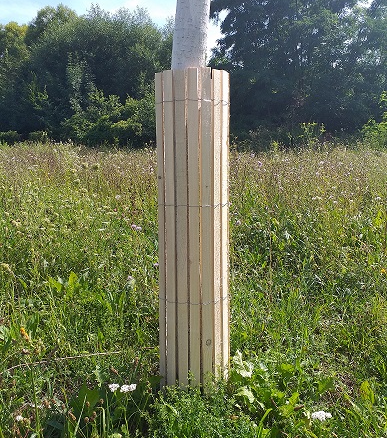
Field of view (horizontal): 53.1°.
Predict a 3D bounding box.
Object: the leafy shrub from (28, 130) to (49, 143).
[{"bbox_3d":[-7.598,-4.005,19.000,1.000,0.750,0.950,0,11,0],"label":"leafy shrub"}]

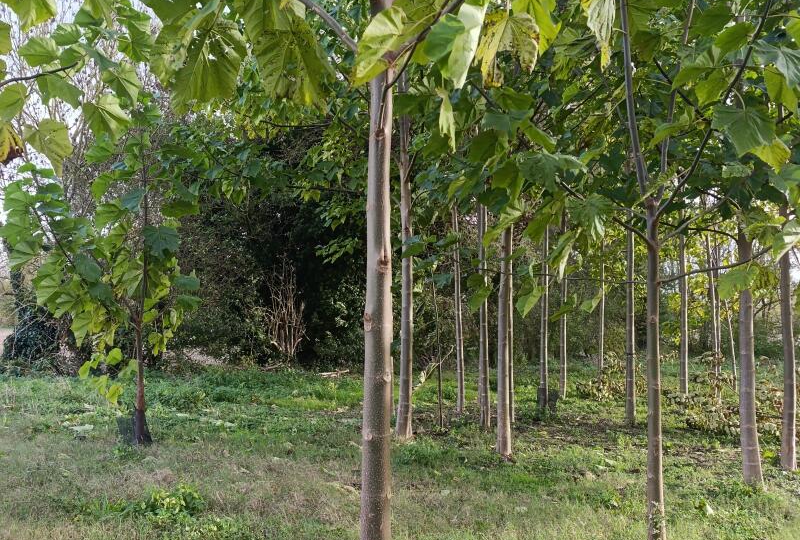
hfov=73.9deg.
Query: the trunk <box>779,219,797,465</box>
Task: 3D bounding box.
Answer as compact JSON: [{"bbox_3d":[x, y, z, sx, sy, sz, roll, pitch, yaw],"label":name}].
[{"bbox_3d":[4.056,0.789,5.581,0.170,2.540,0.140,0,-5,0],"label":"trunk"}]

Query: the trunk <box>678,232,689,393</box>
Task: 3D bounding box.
[{"bbox_3d":[5.776,0.873,10.829,0.145,3.310,0.140,0,-5,0],"label":"trunk"}]

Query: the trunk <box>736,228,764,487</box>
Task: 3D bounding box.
[{"bbox_3d":[3.342,0.799,5.091,0.165,2.437,0.145,0,-5,0],"label":"trunk"}]

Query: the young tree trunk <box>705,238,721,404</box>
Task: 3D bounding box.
[{"bbox_3d":[5.985,0.885,10.164,0.140,3.162,0.130,0,-5,0],"label":"young tree trunk"}]

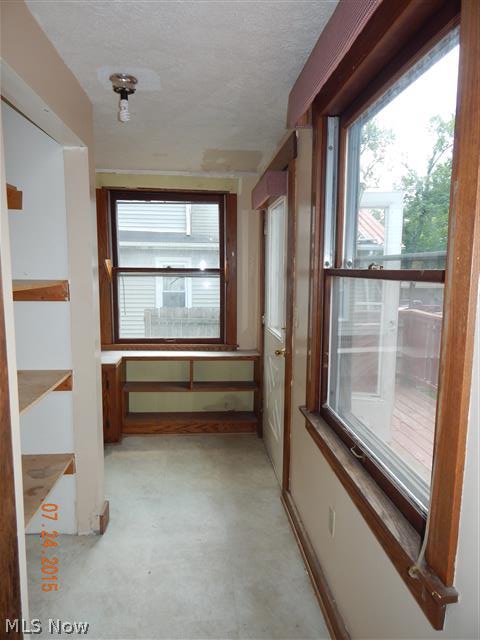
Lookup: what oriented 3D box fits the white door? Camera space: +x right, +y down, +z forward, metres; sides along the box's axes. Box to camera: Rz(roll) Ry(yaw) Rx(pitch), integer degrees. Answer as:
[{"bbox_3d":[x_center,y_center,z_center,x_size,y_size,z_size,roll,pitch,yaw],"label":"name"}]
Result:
[{"bbox_3d":[0.274,0.078,3.057,0.045,2.050,0.911,0,6,-6],"label":"white door"}]

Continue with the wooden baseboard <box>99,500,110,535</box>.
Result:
[{"bbox_3d":[-0.774,1.129,2.328,0.018,0.105,0.173,0,6,-6],"label":"wooden baseboard"}]

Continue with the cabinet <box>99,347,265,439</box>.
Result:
[{"bbox_3d":[-0.579,0.674,3.724,1.479,0.701,0.418,0,6,-6],"label":"cabinet"}]

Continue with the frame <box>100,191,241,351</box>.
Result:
[{"bbox_3d":[-0.651,-0.459,3.825,1.248,1.419,0.110,0,6,-6],"label":"frame"}]

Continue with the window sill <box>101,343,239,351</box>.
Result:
[{"bbox_3d":[-0.648,0.251,3.845,1.289,0.056,0.110,0,6,-6],"label":"window sill"}]

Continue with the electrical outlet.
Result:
[{"bbox_3d":[0.383,0.845,1.707,0.008,0.114,0.070,0,6,-6],"label":"electrical outlet"}]

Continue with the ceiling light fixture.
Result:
[{"bbox_3d":[-0.529,-1.010,1.869,0.120,0.188,0.120,0,6,-6],"label":"ceiling light fixture"}]

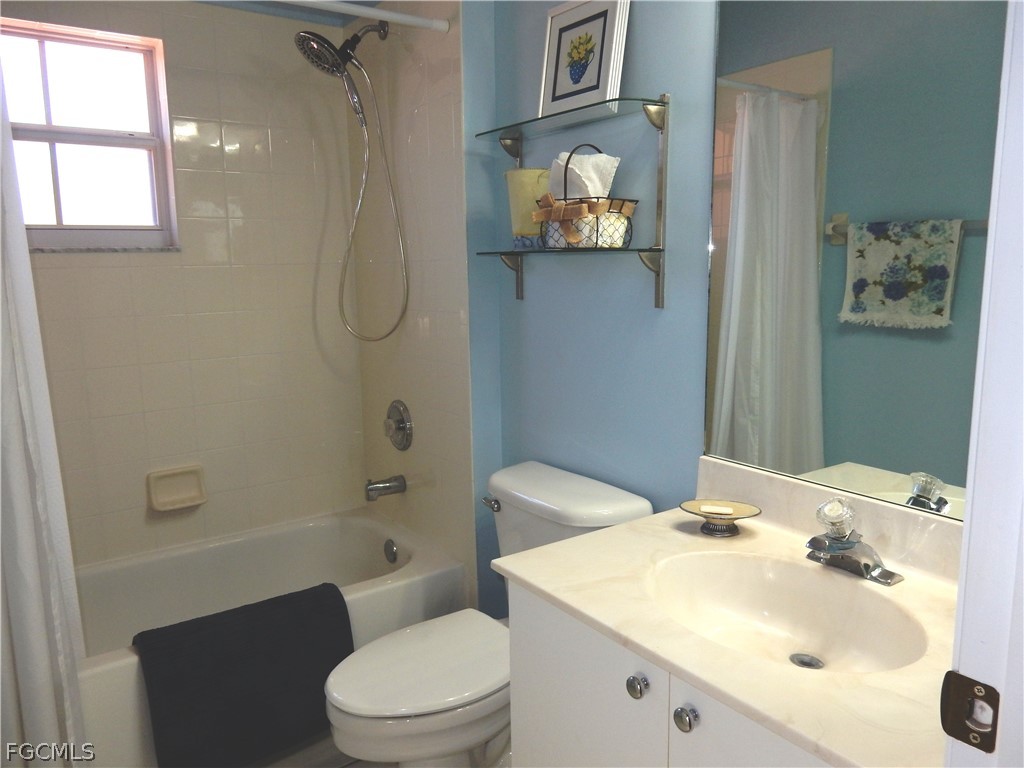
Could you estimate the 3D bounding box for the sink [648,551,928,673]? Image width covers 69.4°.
[{"bbox_3d":[0.411,0.412,1.172,0.359,0.144,0.434,-7,11,-35],"label":"sink"}]

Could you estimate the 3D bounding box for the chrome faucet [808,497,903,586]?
[{"bbox_3d":[0.556,0.256,1.250,0.142,0.138,0.153,-7,11,-35],"label":"chrome faucet"}]

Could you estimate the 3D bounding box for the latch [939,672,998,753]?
[{"bbox_3d":[0.386,0.274,0.623,0.010,0.058,0.043,-7,11,-35],"label":"latch"}]

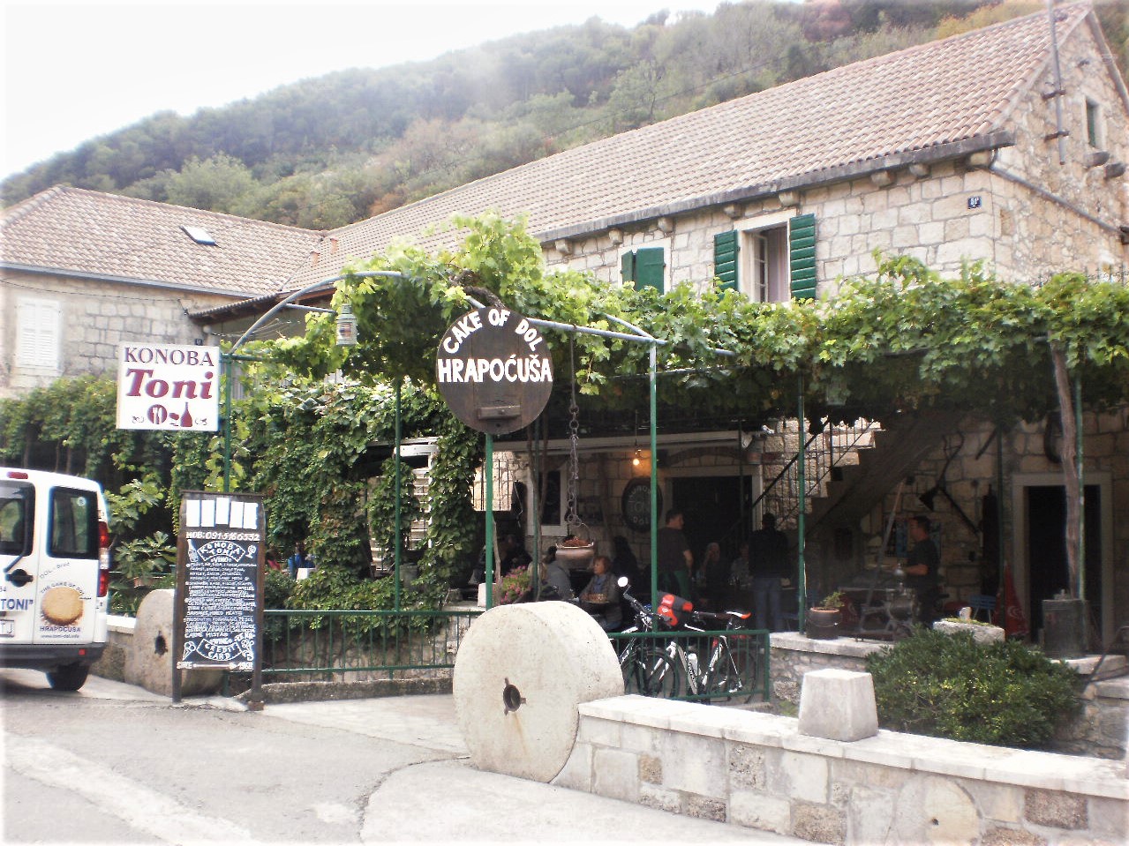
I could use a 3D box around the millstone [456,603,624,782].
[{"bbox_3d":[-0.160,1.540,6.975,0.361,1.032,1.032,3,-4,-44],"label":"millstone"}]

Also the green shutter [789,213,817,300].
[{"bbox_3d":[3.468,-2.396,18.033,0.050,1.200,0.430,3,-4,-43],"label":"green shutter"}]

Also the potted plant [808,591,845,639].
[{"bbox_3d":[2.484,1.824,11.800,0.340,0.450,0.320,-1,-3,12],"label":"potted plant"}]

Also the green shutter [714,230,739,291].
[{"bbox_3d":[2.488,-2.345,19.083,0.050,1.200,0.440,2,-4,-37],"label":"green shutter"}]

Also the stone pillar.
[{"bbox_3d":[1.258,1.289,5.679,0.260,0.272,0.260,-2,-4,41],"label":"stone pillar"}]

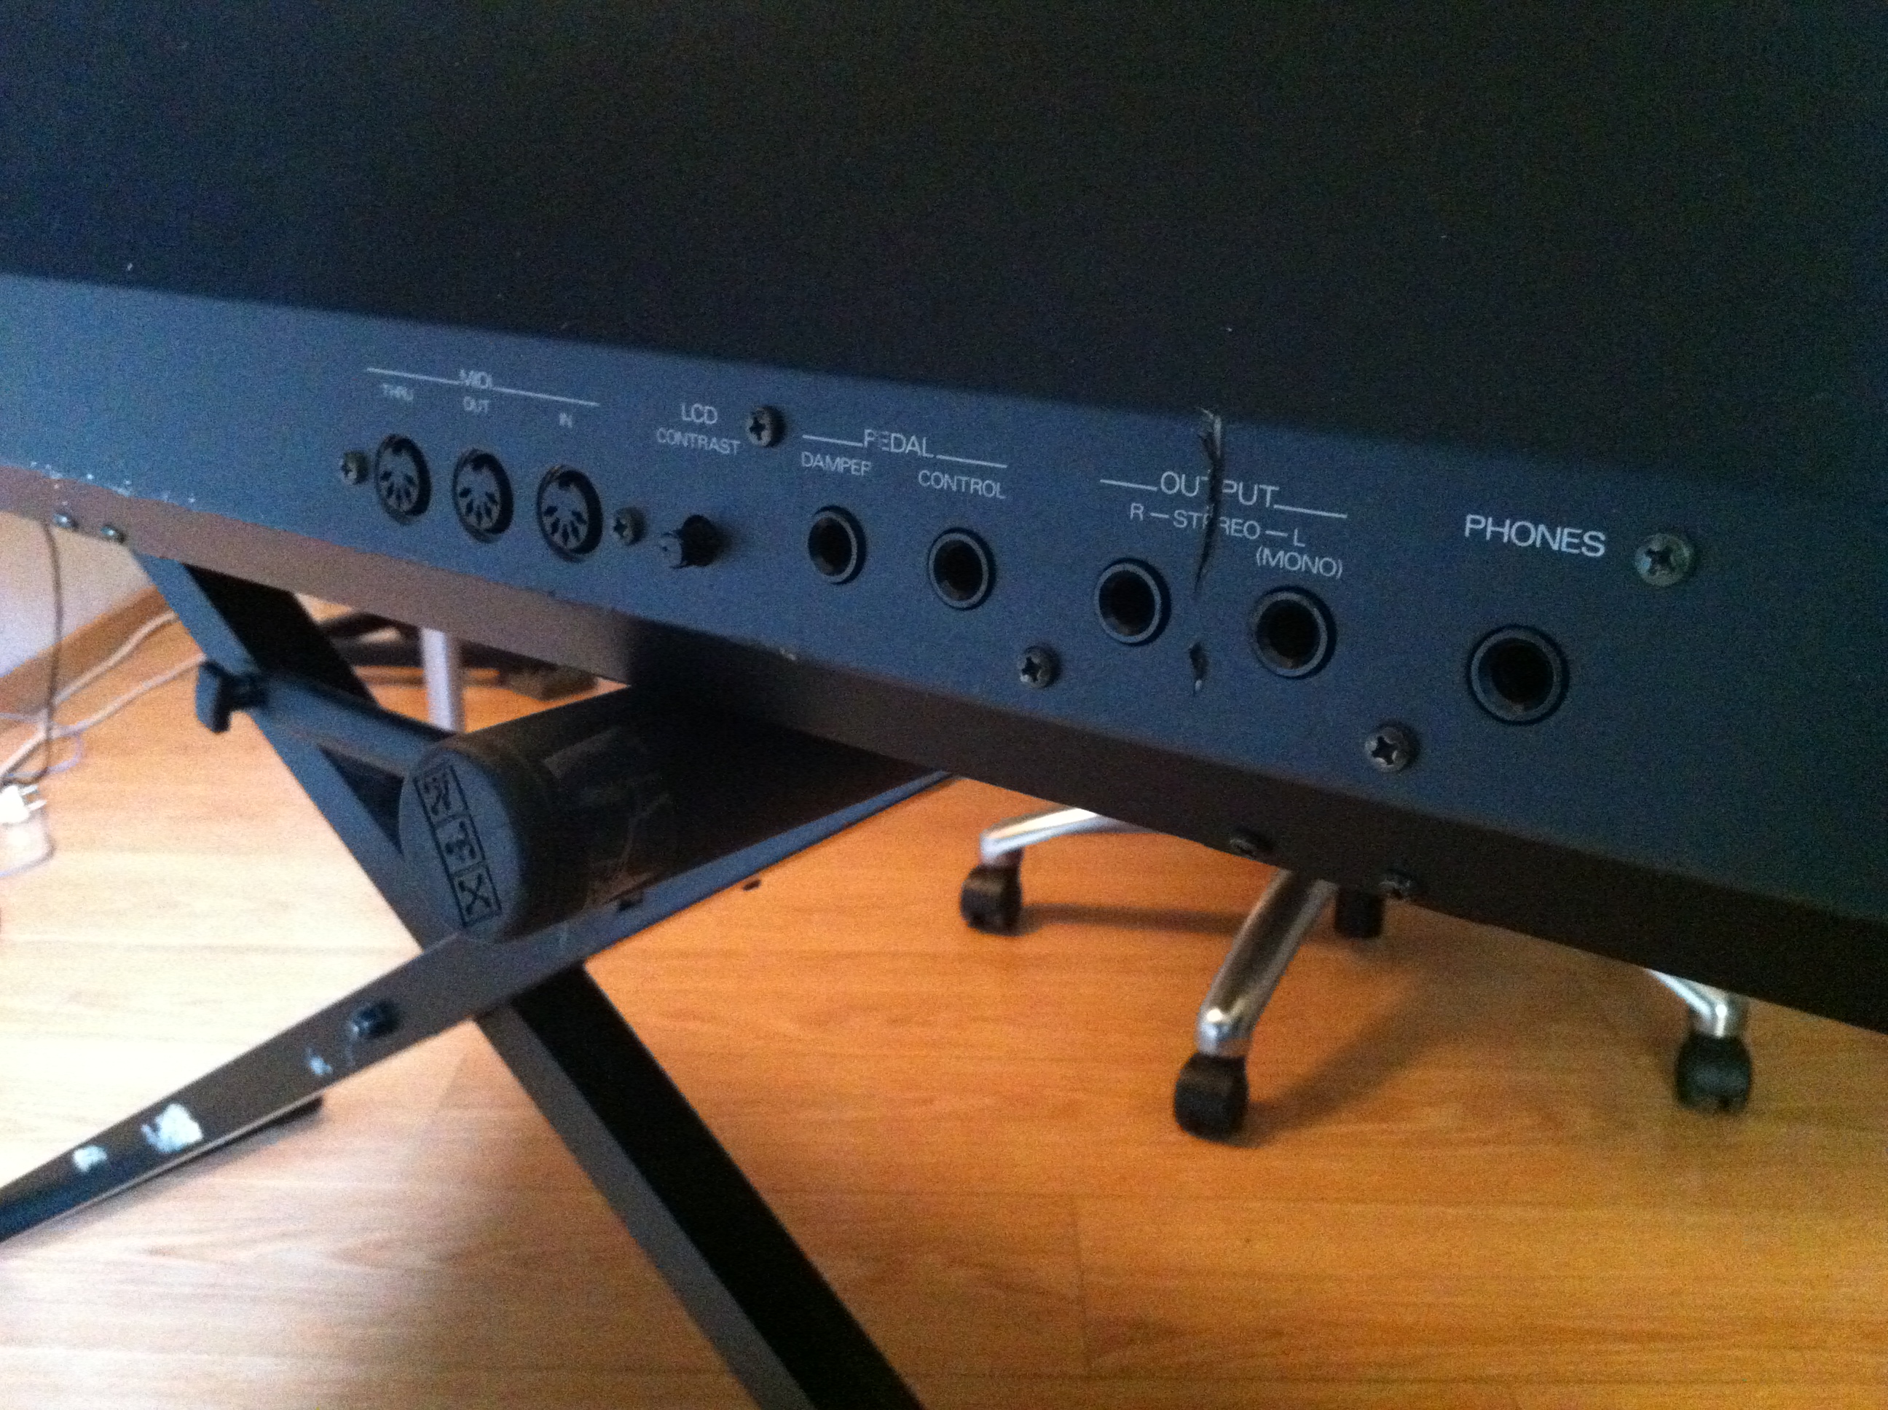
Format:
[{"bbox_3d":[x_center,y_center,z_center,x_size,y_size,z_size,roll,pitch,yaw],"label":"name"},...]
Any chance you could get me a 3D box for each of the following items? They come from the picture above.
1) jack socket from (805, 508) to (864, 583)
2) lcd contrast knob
[{"bbox_3d":[-0.014,-0.024,0.279,0.011,0.011,0.007,14,19,36],"label":"jack socket"},{"bbox_3d":[-0.039,-0.024,0.291,0.008,0.008,0.008,14,19,36],"label":"lcd contrast knob"}]

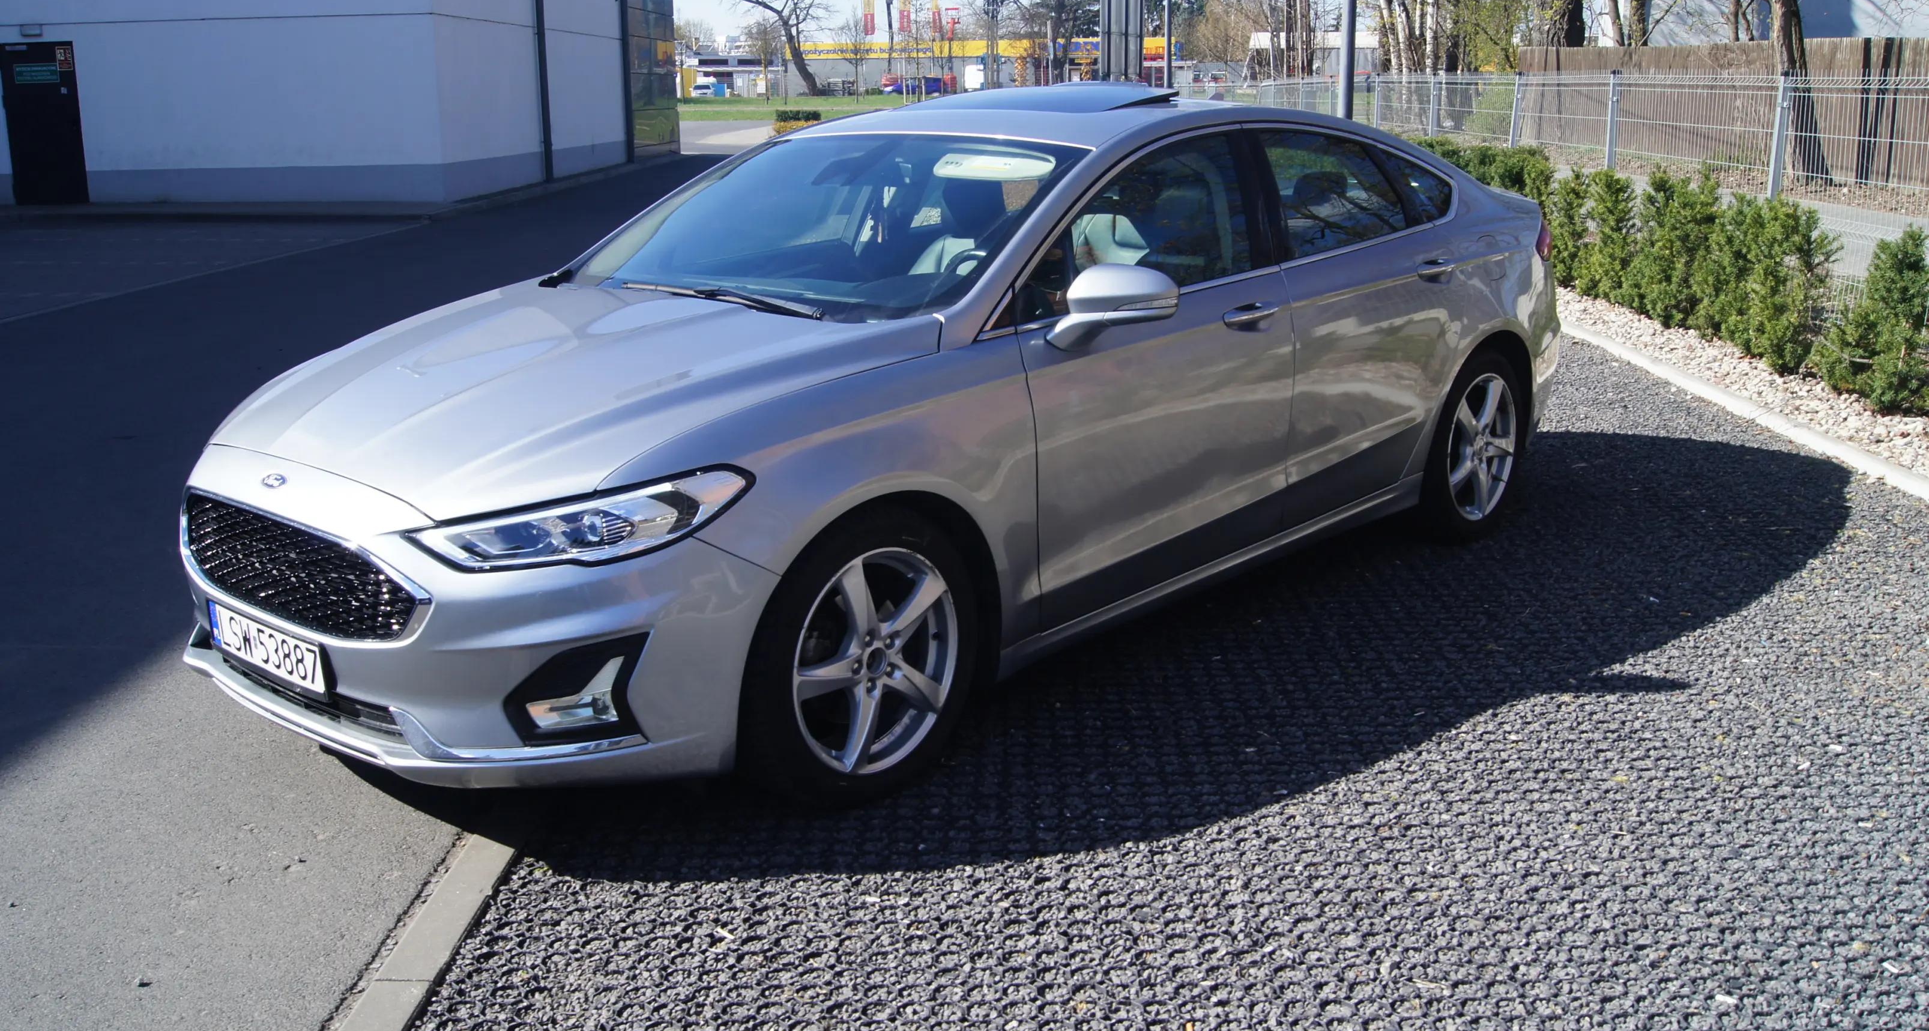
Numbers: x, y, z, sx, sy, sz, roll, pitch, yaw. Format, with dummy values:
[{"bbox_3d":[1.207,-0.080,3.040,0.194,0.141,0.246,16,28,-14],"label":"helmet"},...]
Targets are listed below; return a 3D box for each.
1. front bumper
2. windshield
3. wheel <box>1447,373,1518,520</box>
[{"bbox_3d":[-1.255,0.151,3.580,1.850,0.600,0.660,11,19,42],"label":"front bumper"},{"bbox_3d":[-0.401,-0.800,4.304,1.450,0.150,0.920,11,44,42],"label":"windshield"},{"bbox_3d":[1.702,-0.244,5.530,0.190,0.490,0.490,11,19,42],"label":"wheel"}]

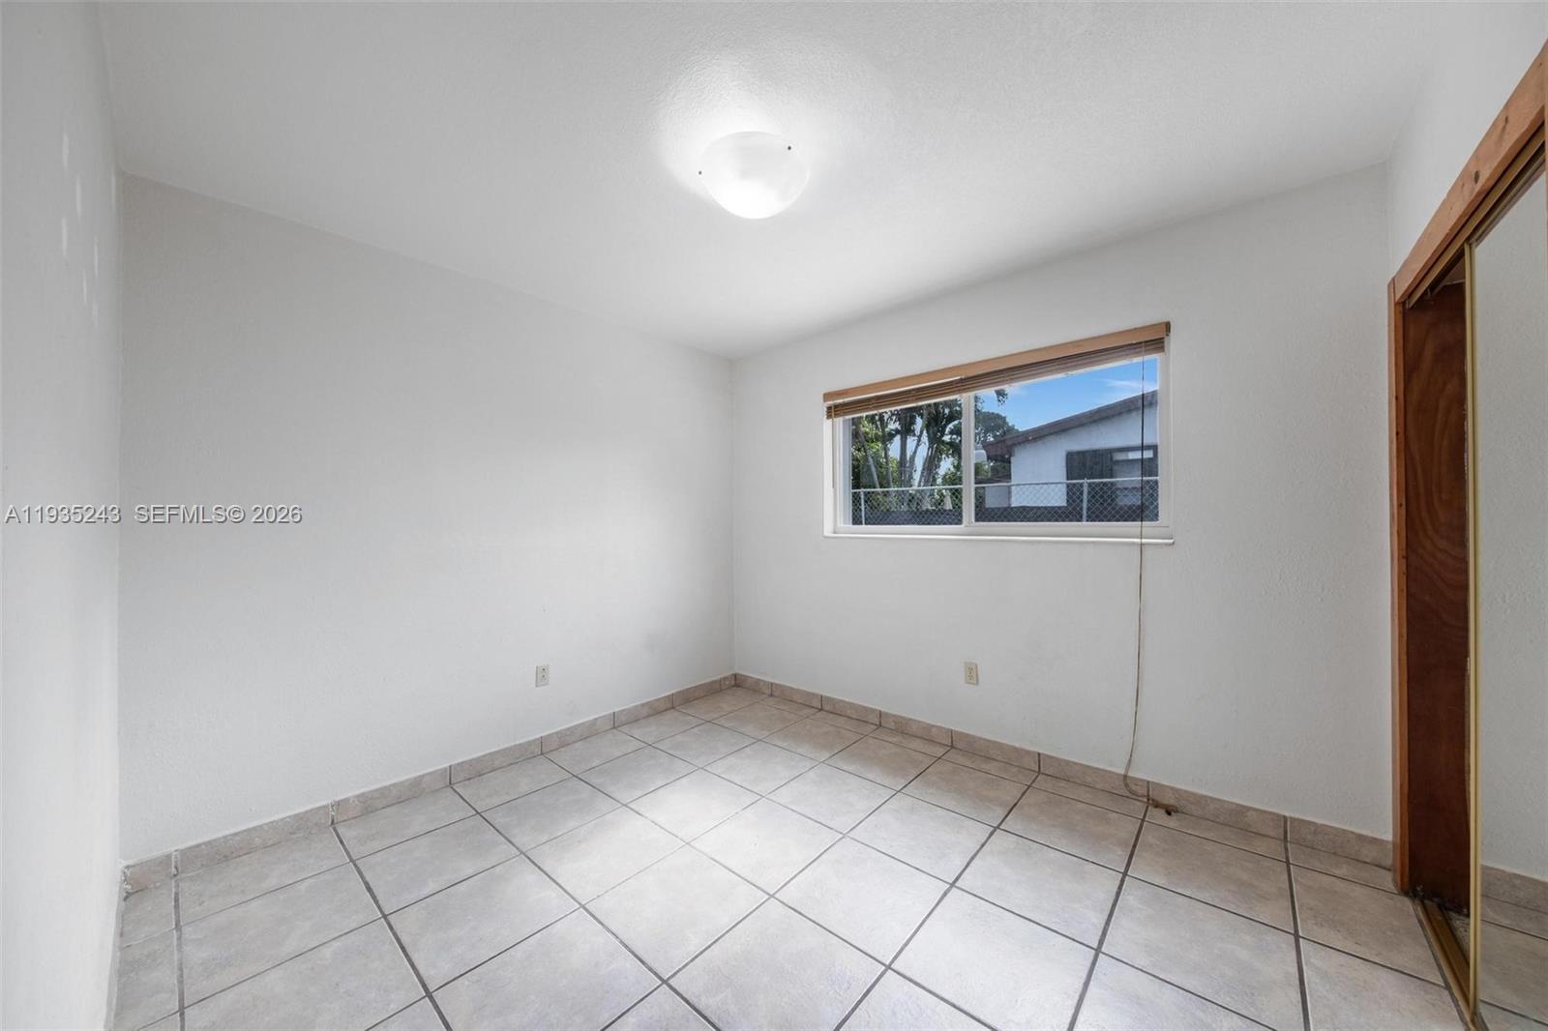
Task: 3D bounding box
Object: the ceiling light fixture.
[{"bbox_3d":[-0.069,-1.105,1.730,0.365,0.150,0.365,0,0,0],"label":"ceiling light fixture"}]

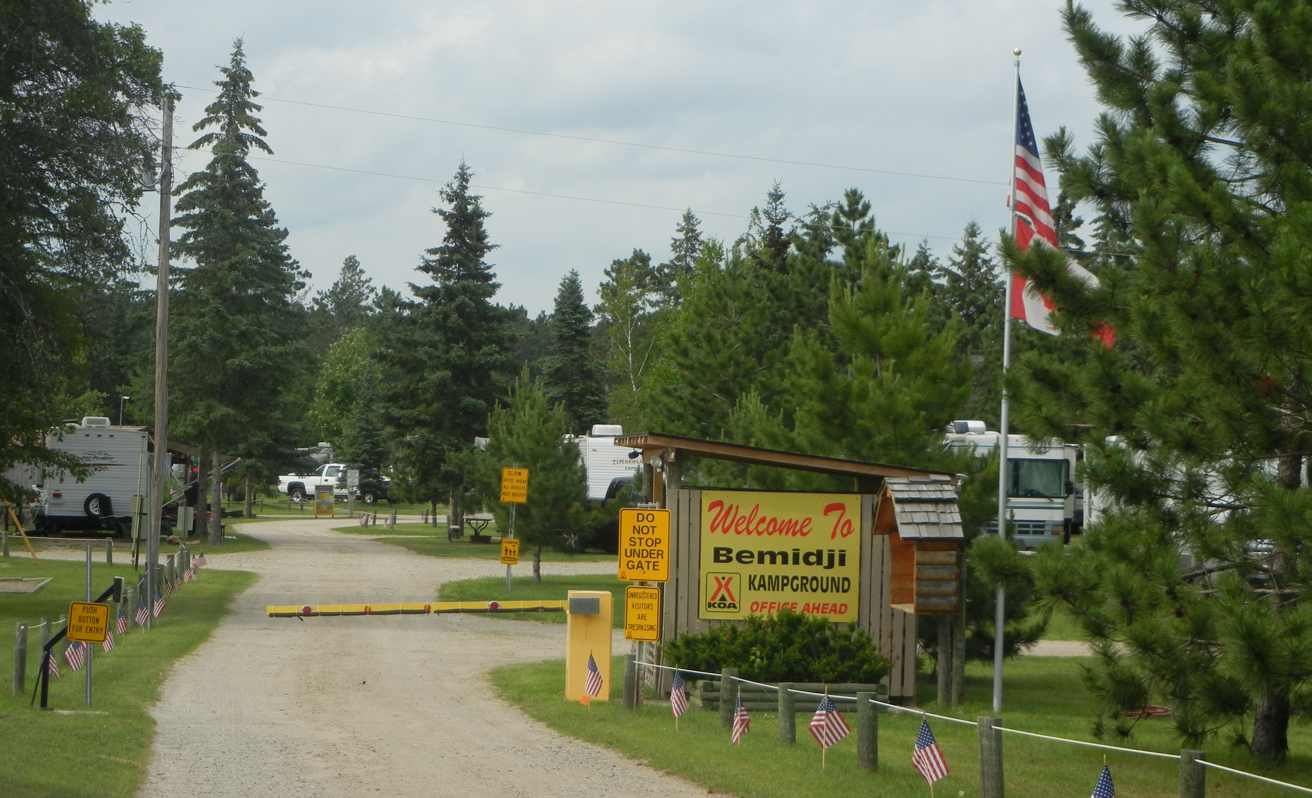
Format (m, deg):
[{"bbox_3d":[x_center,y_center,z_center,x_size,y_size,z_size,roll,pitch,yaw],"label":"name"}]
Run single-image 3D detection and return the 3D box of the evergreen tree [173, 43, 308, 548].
[{"bbox_3d":[-10.240,-2.620,82.500,3.400,12.300,3.400,1,-1,0],"label":"evergreen tree"}]

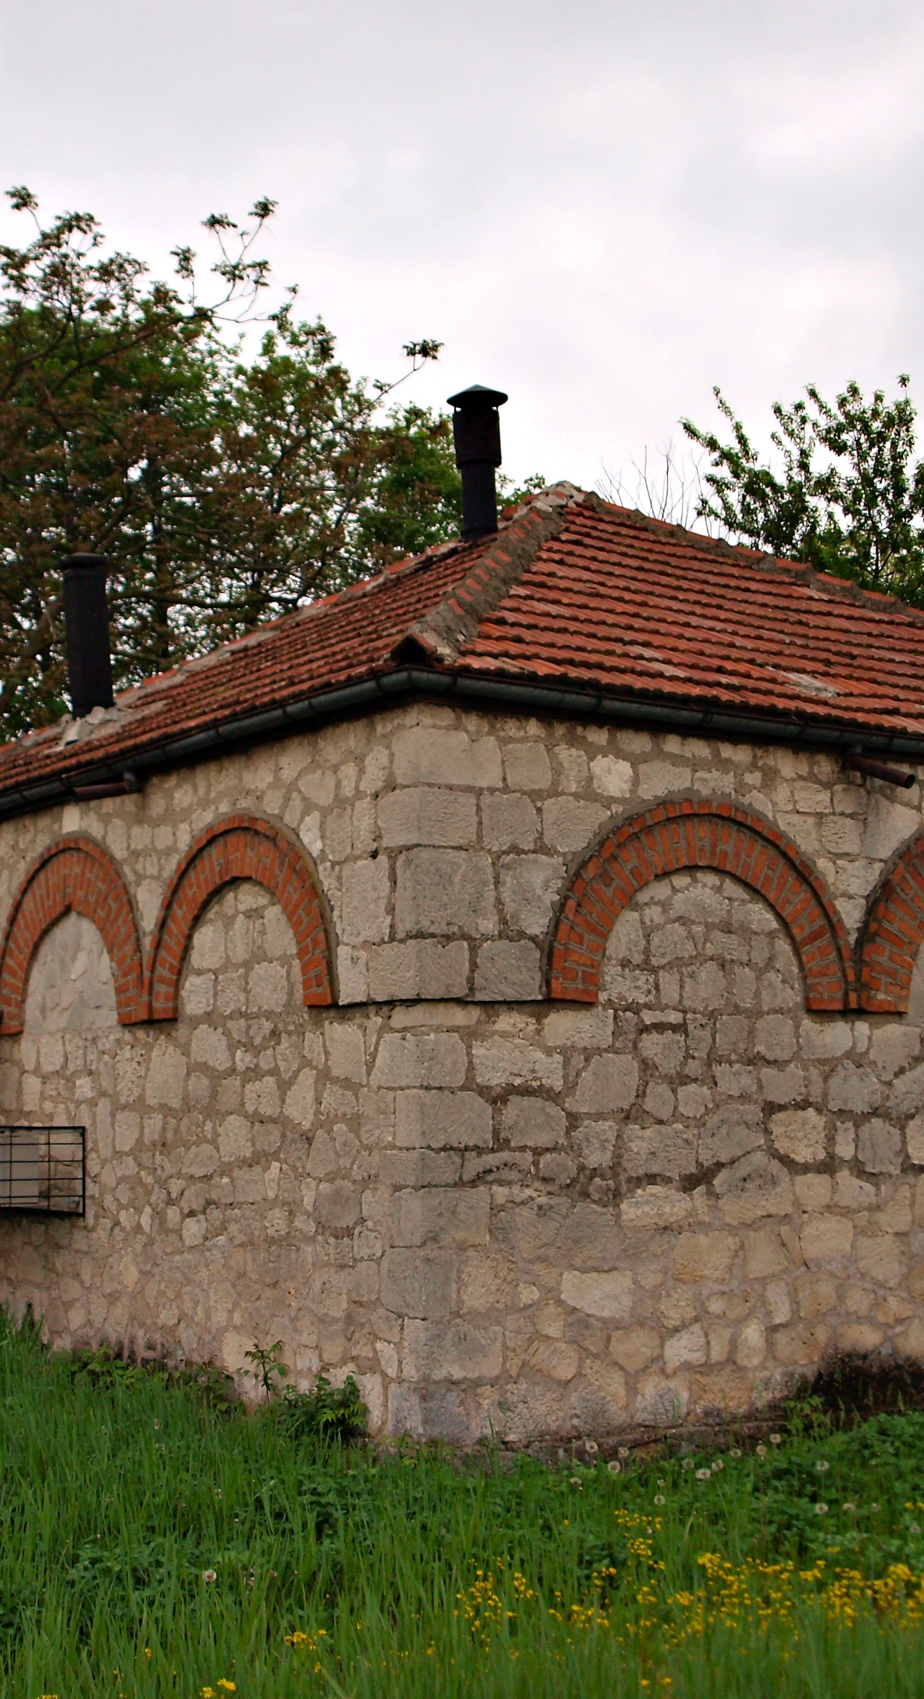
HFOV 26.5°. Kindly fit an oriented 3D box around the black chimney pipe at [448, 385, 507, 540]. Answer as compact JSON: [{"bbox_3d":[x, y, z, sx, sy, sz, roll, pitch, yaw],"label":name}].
[{"bbox_3d":[0.138,-3.058,15.484,0.475,1.255,0.475,-1,-8,0],"label":"black chimney pipe"}]

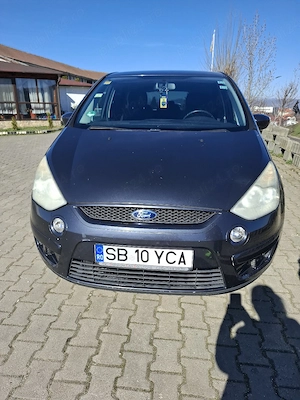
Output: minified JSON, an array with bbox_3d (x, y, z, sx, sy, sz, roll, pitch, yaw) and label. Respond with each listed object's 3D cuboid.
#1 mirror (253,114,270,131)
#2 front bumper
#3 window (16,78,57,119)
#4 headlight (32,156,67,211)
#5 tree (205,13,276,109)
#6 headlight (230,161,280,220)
[{"bbox_3d":[1.092,-0.773,2.660,0.240,0.165,0.150,2,18,5],"label":"mirror"},{"bbox_3d":[-0.009,0.213,1.616,1.800,0.510,0.550,2,18,5],"label":"front bumper"},{"bbox_3d":[-6.569,-5.868,15.466,2.160,2.210,0.150,-7,20,-23],"label":"window"},{"bbox_3d":[-0.628,-0.121,1.726,0.390,0.290,0.540,2,18,5],"label":"headlight"},{"bbox_3d":[5.176,-7.208,15.497,4.120,6.350,3.800,2,18,5],"label":"tree"},{"bbox_3d":[0.646,-0.068,1.616,0.390,0.290,0.540,2,18,5],"label":"headlight"}]

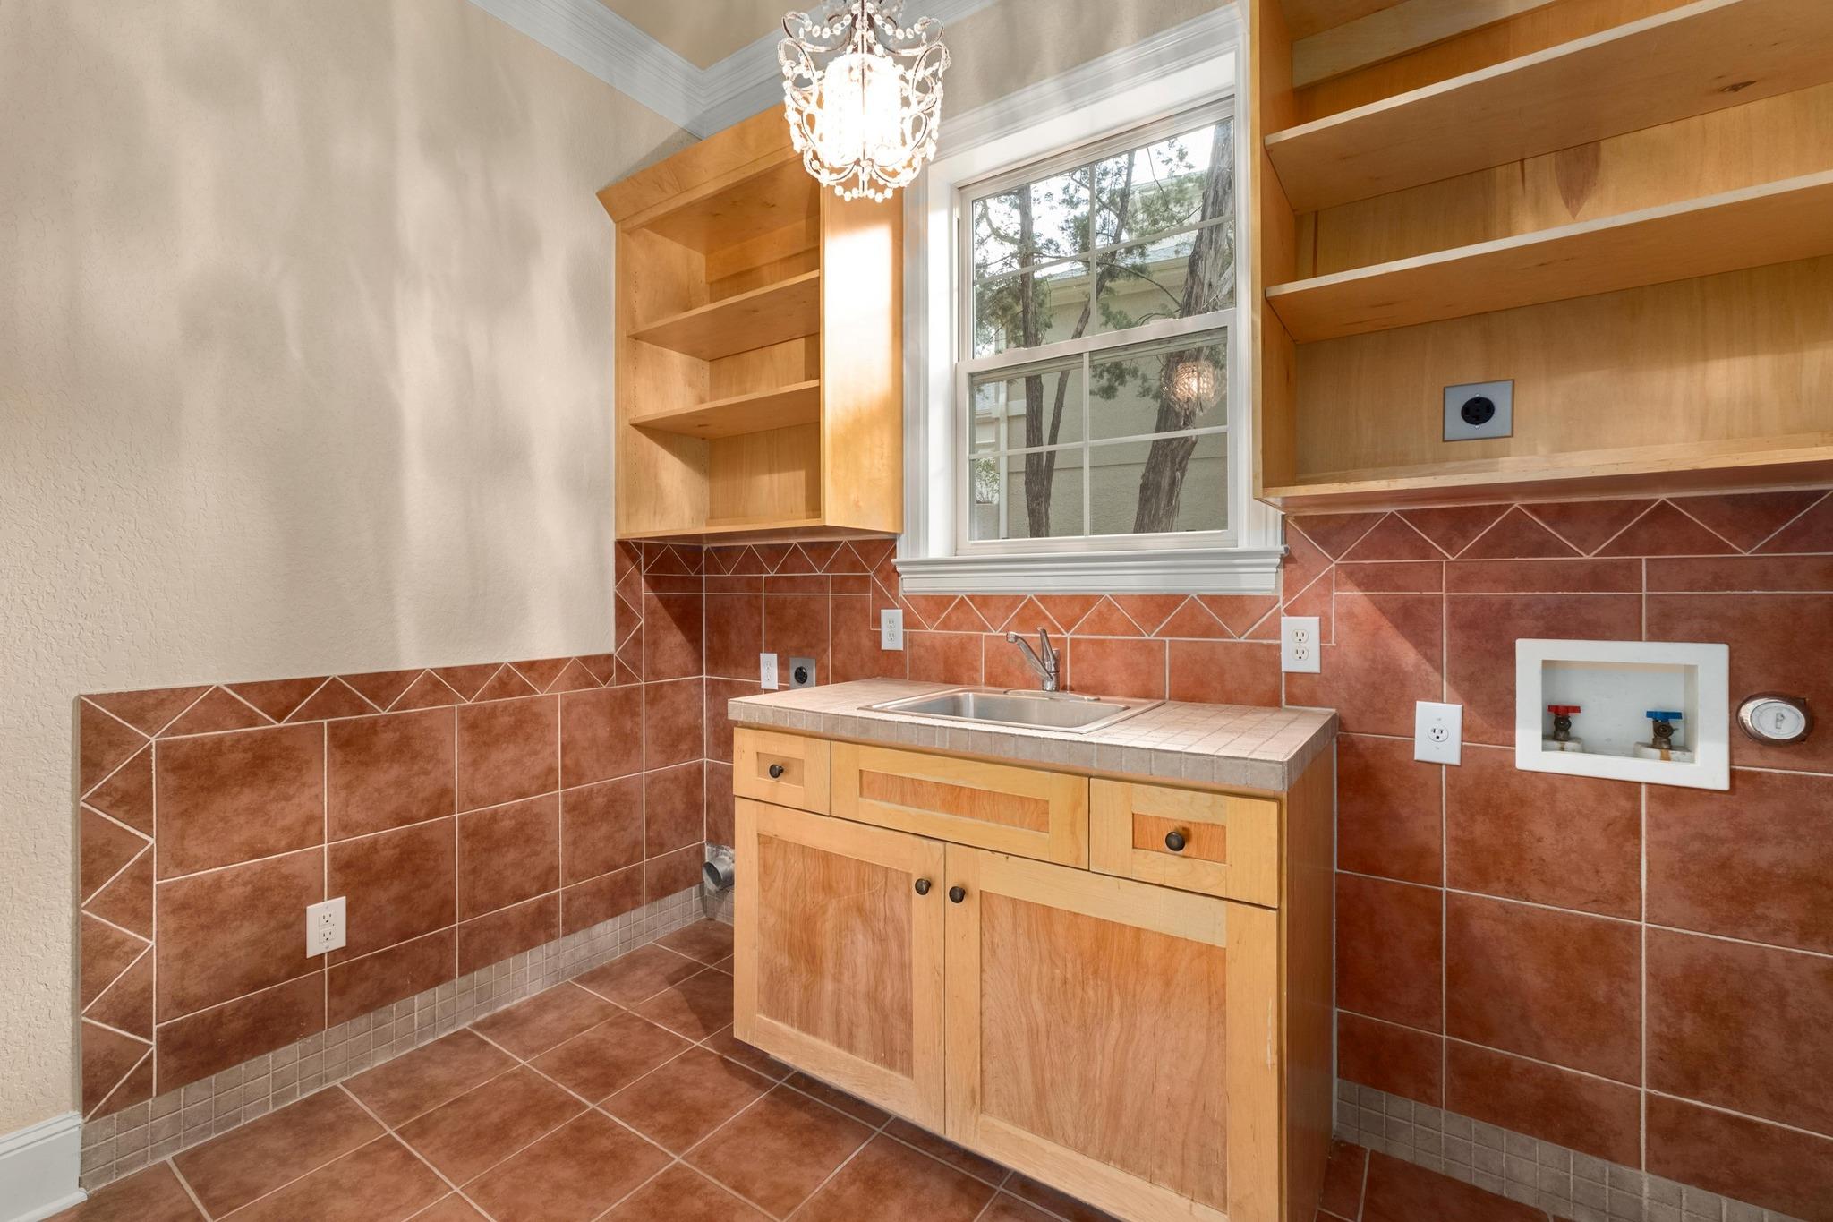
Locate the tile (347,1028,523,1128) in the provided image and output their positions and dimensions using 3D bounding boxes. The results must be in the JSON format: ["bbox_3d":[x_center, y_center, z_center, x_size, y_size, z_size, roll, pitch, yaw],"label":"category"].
[{"bbox_3d":[-1.224,1.177,1.933,0.296,0.010,0.302,0,1,34],"label":"tile"}]

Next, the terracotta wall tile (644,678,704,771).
[{"bbox_3d":[-0.860,0.403,2.721,0.010,0.298,0.260,1,1,34],"label":"terracotta wall tile"}]

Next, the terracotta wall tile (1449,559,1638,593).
[{"bbox_3d":[1.210,-0.068,1.477,0.295,0.062,0.010,1,1,34],"label":"terracotta wall tile"}]

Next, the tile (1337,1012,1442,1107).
[{"bbox_3d":[1.014,0.961,1.642,0.192,0.150,0.010,0,1,34],"label":"tile"}]

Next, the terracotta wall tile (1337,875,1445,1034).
[{"bbox_3d":[1.008,0.724,1.627,0.188,0.298,0.010,1,1,34],"label":"terracotta wall tile"}]

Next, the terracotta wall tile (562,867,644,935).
[{"bbox_3d":[-1.015,0.937,2.488,0.010,0.146,0.299,1,1,34],"label":"terracotta wall tile"}]

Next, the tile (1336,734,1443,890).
[{"bbox_3d":[1.008,0.420,1.622,0.188,0.298,0.010,1,1,34],"label":"tile"}]

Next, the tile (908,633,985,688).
[{"bbox_3d":[0.085,0.138,2.226,0.254,0.143,0.010,1,1,34],"label":"tile"}]

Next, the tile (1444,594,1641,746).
[{"bbox_3d":[1.210,0.118,1.480,0.295,0.302,0.010,1,1,34],"label":"tile"}]

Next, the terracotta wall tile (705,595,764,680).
[{"bbox_3d":[-0.650,0.098,2.735,0.294,0.302,0.010,1,1,34],"label":"terracotta wall tile"}]

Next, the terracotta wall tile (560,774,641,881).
[{"bbox_3d":[-1.011,0.707,2.473,0.010,0.296,0.296,1,1,34],"label":"terracotta wall tile"}]

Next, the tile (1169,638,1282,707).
[{"bbox_3d":[0.722,0.143,1.794,0.248,0.143,0.010,1,1,34],"label":"tile"}]

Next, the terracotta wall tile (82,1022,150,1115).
[{"bbox_3d":[-1.636,0.918,1.567,0.010,0.205,0.097,1,1,34],"label":"terracotta wall tile"}]

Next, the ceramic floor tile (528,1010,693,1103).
[{"bbox_3d":[-0.802,1.175,2.020,0.299,0.010,0.306,0,1,34],"label":"ceramic floor tile"}]

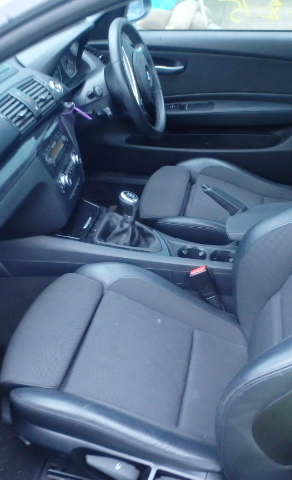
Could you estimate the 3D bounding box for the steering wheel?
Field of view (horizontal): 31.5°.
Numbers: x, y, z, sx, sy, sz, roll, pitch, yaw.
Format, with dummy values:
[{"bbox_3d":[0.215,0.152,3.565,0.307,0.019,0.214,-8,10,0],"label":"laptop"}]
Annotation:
[{"bbox_3d":[-0.037,-0.495,1.619,0.085,0.375,0.375,-15,17,18],"label":"steering wheel"}]

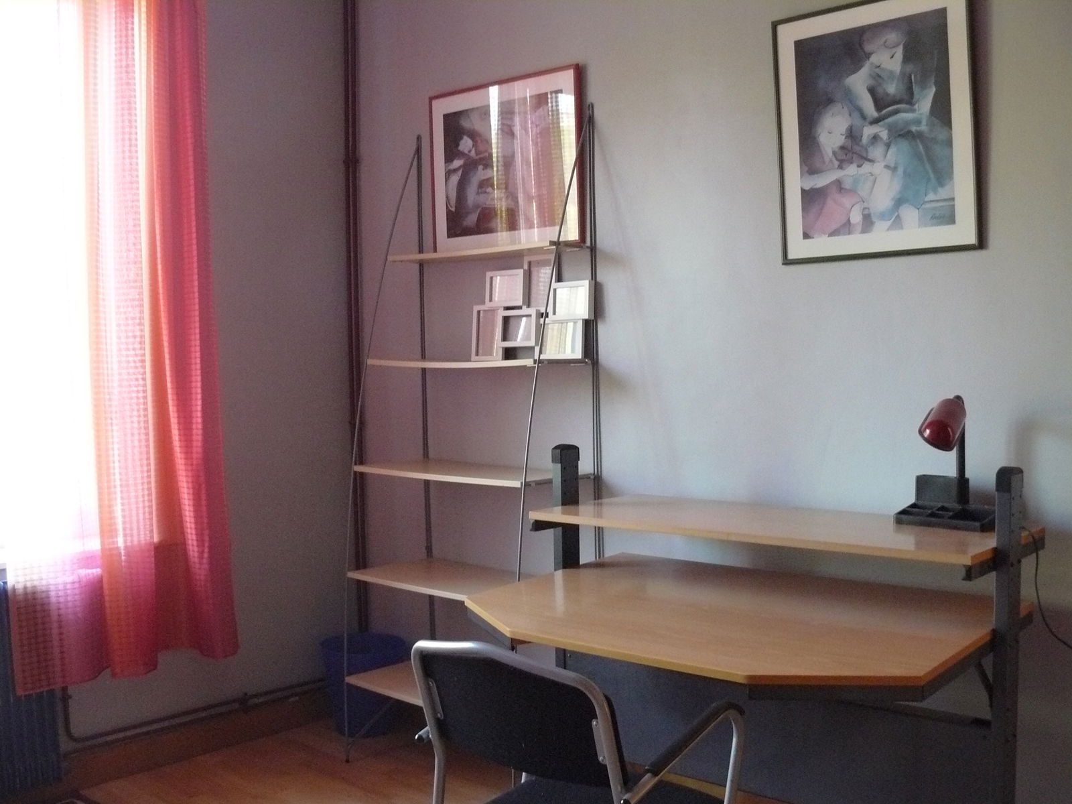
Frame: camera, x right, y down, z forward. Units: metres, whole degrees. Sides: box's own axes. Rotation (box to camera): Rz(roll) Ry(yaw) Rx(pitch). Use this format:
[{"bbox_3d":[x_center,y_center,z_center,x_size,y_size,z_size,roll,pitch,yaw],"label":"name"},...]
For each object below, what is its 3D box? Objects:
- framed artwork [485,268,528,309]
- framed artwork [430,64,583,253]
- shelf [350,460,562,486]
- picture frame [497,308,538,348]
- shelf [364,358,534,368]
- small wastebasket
[{"bbox_3d":[-0.090,-0.353,3.470,0.158,0.110,0.023,0,-3,43],"label":"framed artwork"},{"bbox_3d":[-0.101,-0.739,3.498,0.648,0.524,0.025,0,2,43],"label":"framed artwork"},{"bbox_3d":[-0.194,0.215,3.423,0.739,0.019,0.324,0,3,43],"label":"shelf"},{"bbox_3d":[-0.053,-0.224,3.430,0.152,0.111,0.023,0,-3,43],"label":"picture frame"},{"bbox_3d":[-0.183,-0.123,3.429,0.743,0.020,0.271,0,3,43],"label":"shelf"},{"bbox_3d":[-0.586,0.987,3.847,0.300,0.305,0.300,-1,2,0],"label":"small wastebasket"}]

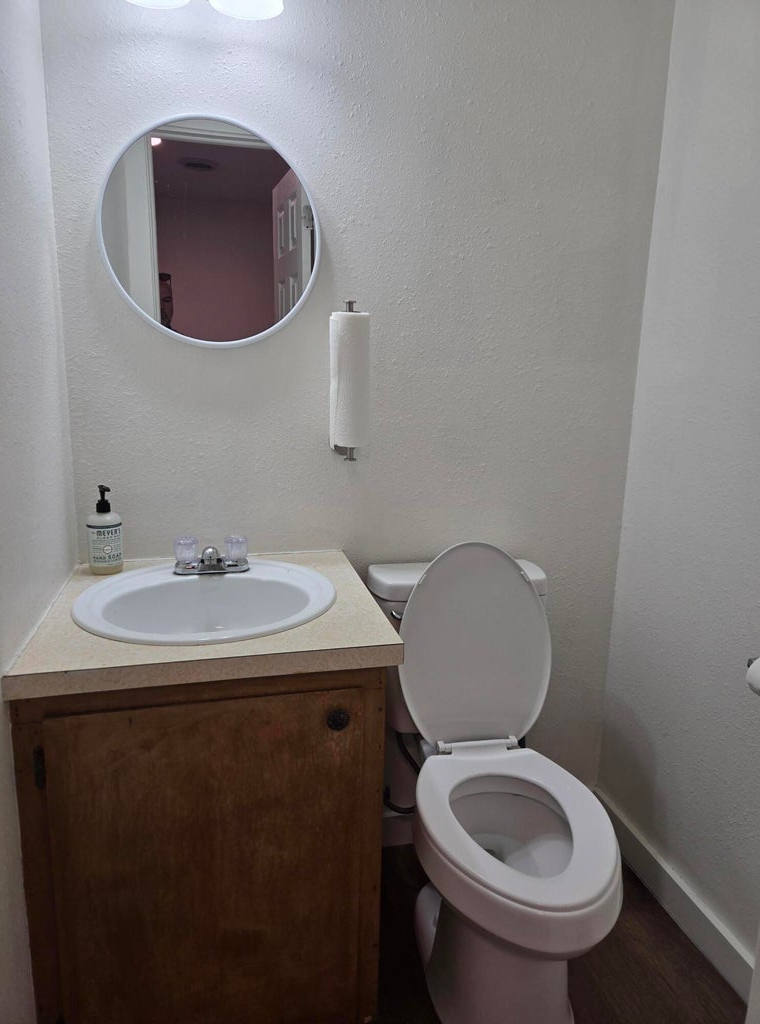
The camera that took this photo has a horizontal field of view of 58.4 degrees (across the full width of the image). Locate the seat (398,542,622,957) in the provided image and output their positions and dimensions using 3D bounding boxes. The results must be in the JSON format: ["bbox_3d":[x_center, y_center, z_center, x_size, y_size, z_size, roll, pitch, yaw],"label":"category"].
[{"bbox_3d":[0.260,0.376,1.305,0.370,0.528,0.541,-2,12,-15],"label":"seat"}]

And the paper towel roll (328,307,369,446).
[{"bbox_3d":[-0.064,-0.284,1.479,0.086,0.286,0.086,1,12,0],"label":"paper towel roll"}]

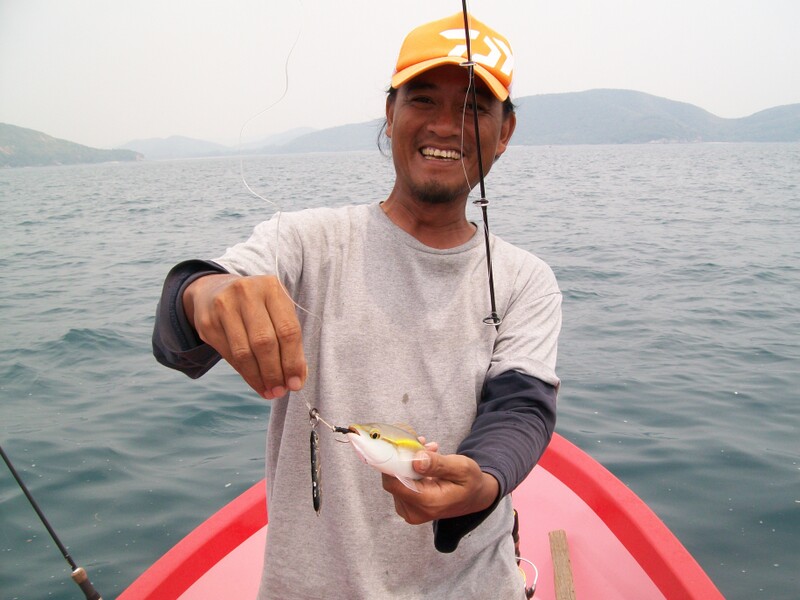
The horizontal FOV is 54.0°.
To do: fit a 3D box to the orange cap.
[{"bbox_3d":[0.078,-0.334,1.070,0.170,0.130,0.260,9,7,6],"label":"orange cap"}]

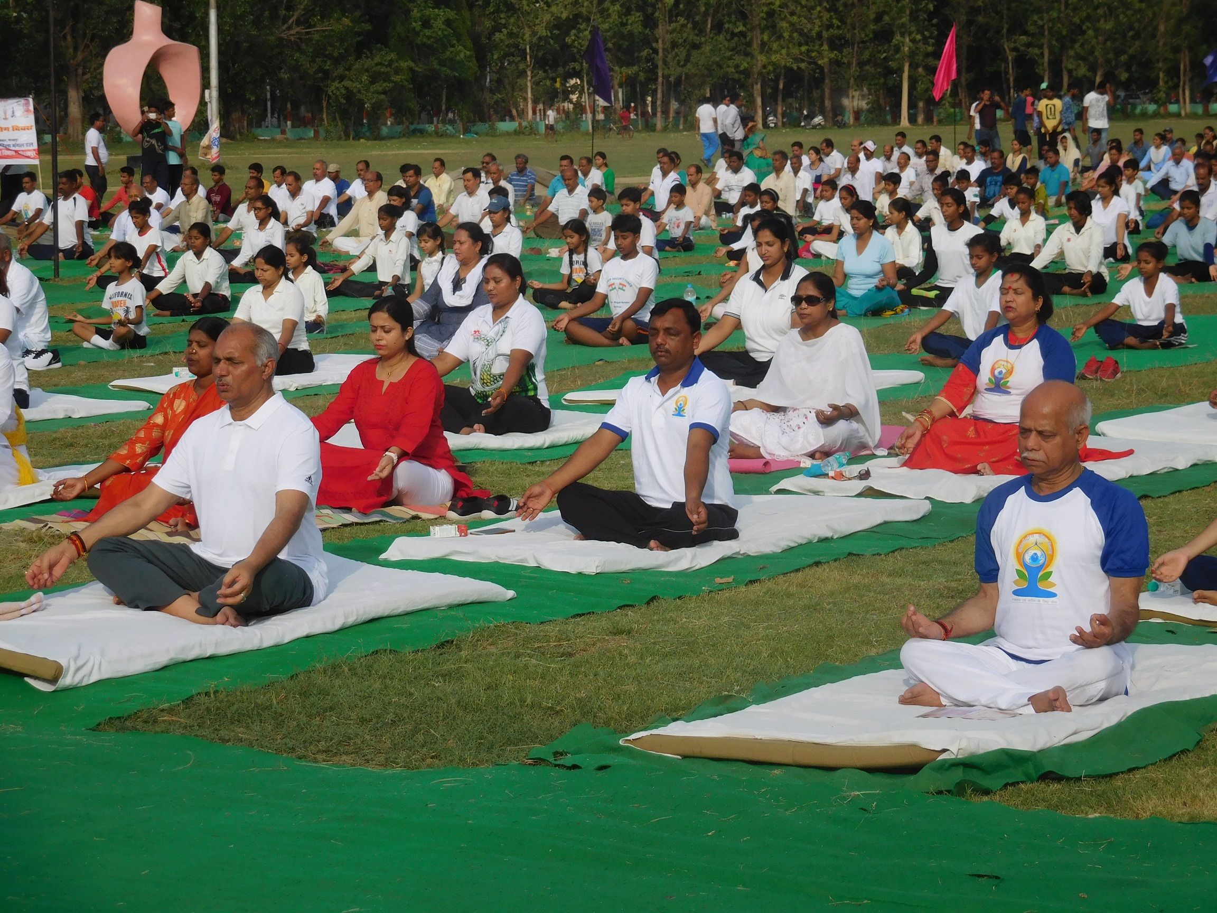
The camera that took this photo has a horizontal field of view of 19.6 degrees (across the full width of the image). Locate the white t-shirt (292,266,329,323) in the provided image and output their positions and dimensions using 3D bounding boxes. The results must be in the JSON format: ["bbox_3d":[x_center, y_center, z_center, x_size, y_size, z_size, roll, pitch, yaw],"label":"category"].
[{"bbox_3d":[-2.067,-1.107,24.000,0.350,0.420,0.250,4,7,35],"label":"white t-shirt"}]

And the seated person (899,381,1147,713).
[{"bbox_3d":[1.091,0.222,9.100,0.630,0.820,0.560,2,6,27],"label":"seated person"}]

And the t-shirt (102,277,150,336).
[{"bbox_3d":[-2.978,-0.926,21.700,0.310,0.360,0.220,4,7,35],"label":"t-shirt"}]

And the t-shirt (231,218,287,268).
[{"bbox_3d":[-3.009,-1.827,30.200,0.450,0.460,0.360,4,7,36],"label":"t-shirt"}]

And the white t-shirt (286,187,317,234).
[{"bbox_3d":[-3.543,-2.831,40.500,0.430,0.530,0.270,3,7,33],"label":"white t-shirt"}]

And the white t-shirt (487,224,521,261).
[{"bbox_3d":[-0.936,-1.802,30.500,0.420,0.470,0.300,4,7,38],"label":"white t-shirt"}]

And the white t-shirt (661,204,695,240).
[{"bbox_3d":[0.755,-2.533,38.000,0.350,0.400,0.210,3,7,32],"label":"white t-shirt"}]

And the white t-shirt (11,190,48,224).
[{"bbox_3d":[-7.158,-3.053,43.500,0.460,0.540,0.290,3,7,35],"label":"white t-shirt"}]

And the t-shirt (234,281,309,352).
[{"bbox_3d":[-1.986,-0.830,20.800,0.410,0.470,0.270,3,7,31],"label":"t-shirt"}]

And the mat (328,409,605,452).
[{"bbox_3d":[-0.637,-0.138,16.782,0.950,0.070,1.850,3,7,38],"label":"mat"}]

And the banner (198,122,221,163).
[{"bbox_3d":[-10.323,-8.134,91.000,0.580,1.080,0.300,0,6,5],"label":"banner"}]

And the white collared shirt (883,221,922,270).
[{"bbox_3d":[2.662,-1.876,31.600,0.380,0.450,0.300,4,7,40],"label":"white collared shirt"}]

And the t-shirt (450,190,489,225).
[{"bbox_3d":[-1.476,-2.591,37.500,0.460,0.530,0.280,3,7,33],"label":"t-shirt"}]

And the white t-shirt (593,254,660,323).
[{"bbox_3d":[0.110,-1.062,22.000,0.410,0.460,0.250,2,6,25],"label":"white t-shirt"}]

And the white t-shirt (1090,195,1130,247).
[{"bbox_3d":[4.548,-2.116,32.000,0.400,0.500,0.260,3,7,34],"label":"white t-shirt"}]

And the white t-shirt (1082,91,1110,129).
[{"bbox_3d":[9.582,-6.802,69.000,0.500,0.720,0.290,-4,6,-25],"label":"white t-shirt"}]

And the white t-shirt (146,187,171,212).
[{"bbox_3d":[-5.759,-3.147,44.500,0.460,0.550,0.280,3,7,36],"label":"white t-shirt"}]

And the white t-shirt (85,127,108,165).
[{"bbox_3d":[-8.352,-5.052,57.300,0.360,0.650,0.460,-1,6,0],"label":"white t-shirt"}]

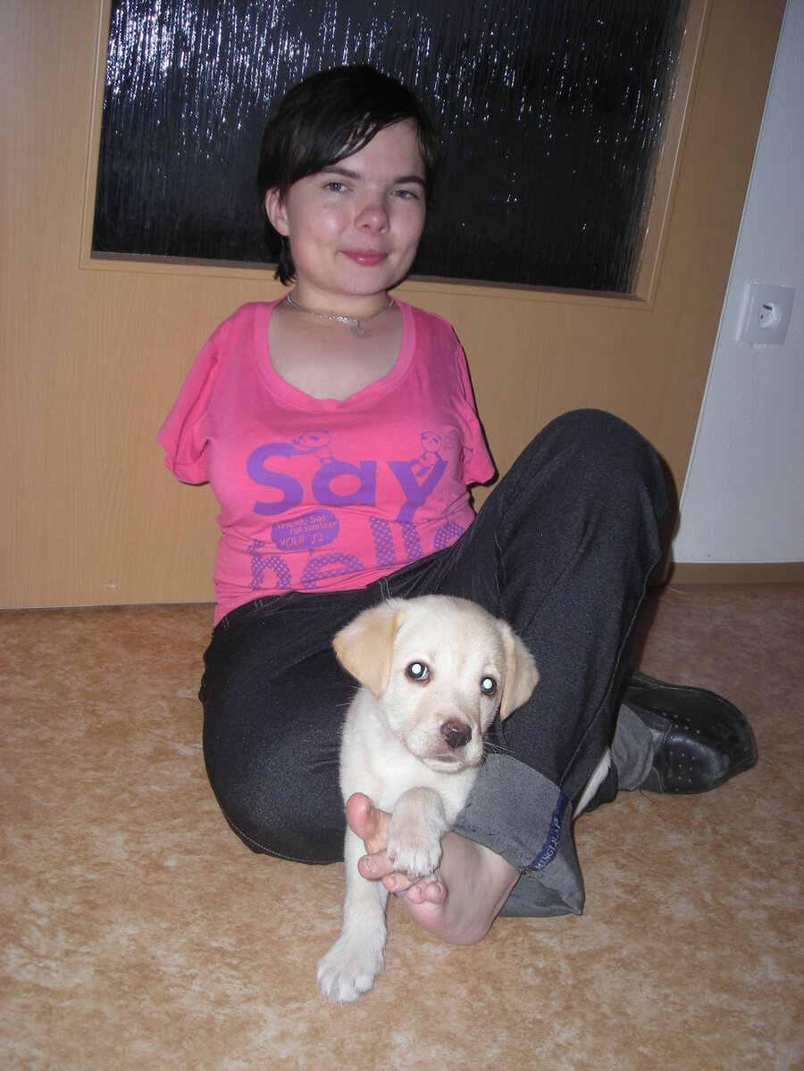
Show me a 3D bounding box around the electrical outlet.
[{"bbox_3d":[0.521,-0.314,1.806,0.082,0.082,0.014,-1,21,-24],"label":"electrical outlet"}]

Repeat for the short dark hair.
[{"bbox_3d":[-0.053,-0.350,1.255,0.178,0.220,0.215,2,20,-17],"label":"short dark hair"}]

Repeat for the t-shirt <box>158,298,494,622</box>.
[{"bbox_3d":[-0.074,-0.080,1.295,0.360,0.345,0.240,1,11,-21],"label":"t-shirt"}]

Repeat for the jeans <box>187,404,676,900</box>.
[{"bbox_3d":[0.046,0.054,1.249,0.440,0.395,0.540,-1,21,-24],"label":"jeans"}]

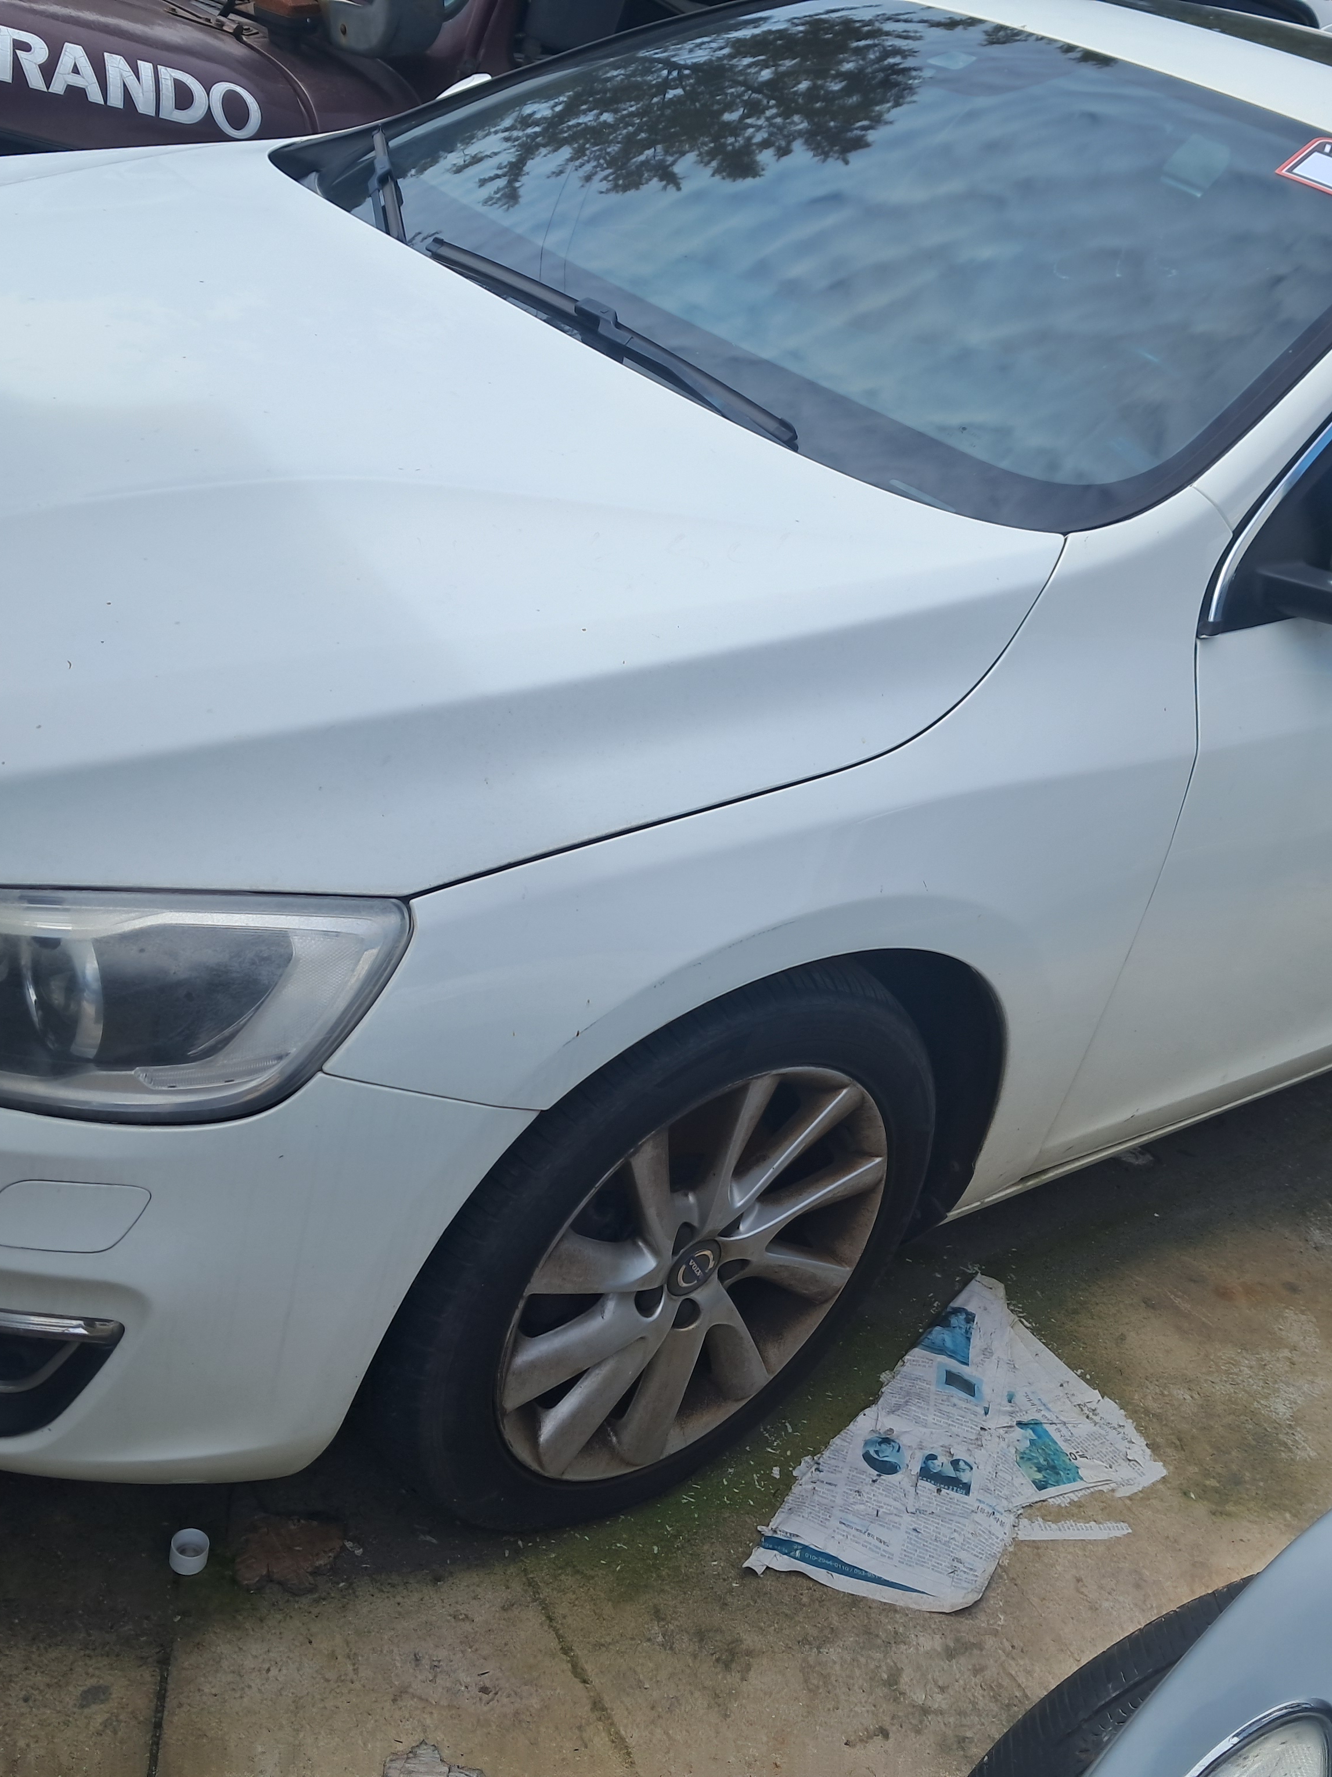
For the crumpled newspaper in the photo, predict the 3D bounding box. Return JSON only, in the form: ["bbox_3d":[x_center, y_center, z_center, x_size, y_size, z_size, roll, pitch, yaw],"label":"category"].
[{"bbox_3d":[0.362,0.636,2.051,0.325,0.030,0.645,27,29,25],"label":"crumpled newspaper"}]

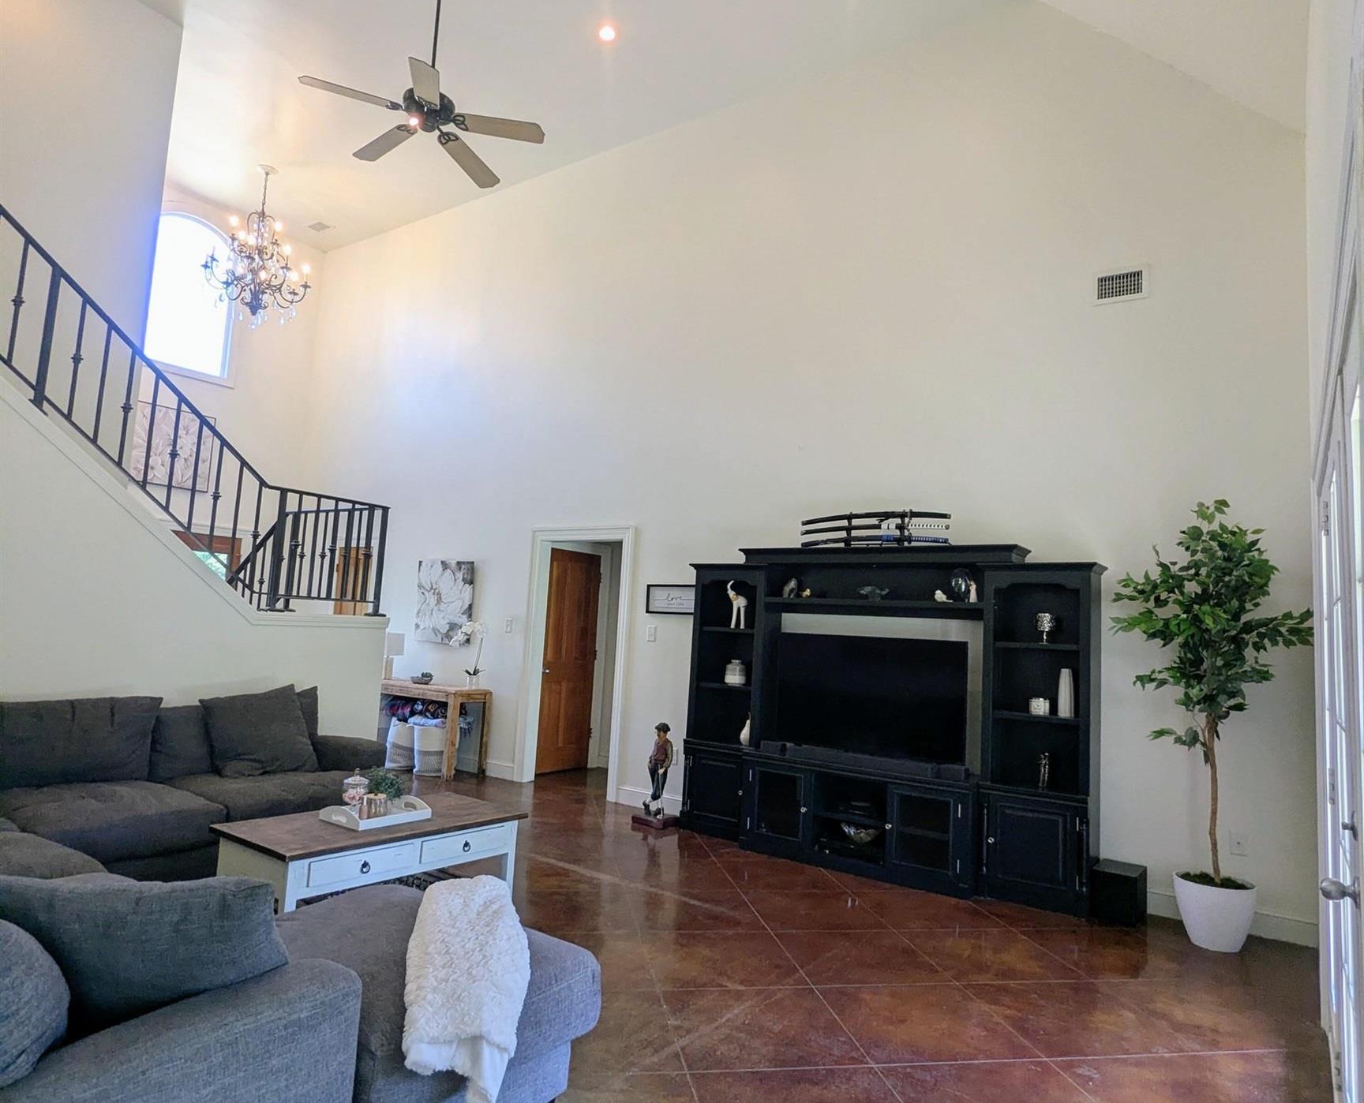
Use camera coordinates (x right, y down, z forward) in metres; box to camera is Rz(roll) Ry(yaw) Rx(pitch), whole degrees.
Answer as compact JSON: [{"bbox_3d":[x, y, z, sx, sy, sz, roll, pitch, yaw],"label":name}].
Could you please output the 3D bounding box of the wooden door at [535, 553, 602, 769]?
[{"bbox_3d":[-1.072,1.016,7.772,0.047,2.033,0.759,-1,-7,35],"label":"wooden door"}]

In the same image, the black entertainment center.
[{"bbox_3d":[1.163,0.959,5.189,2.635,1.911,0.522,-1,-7,35],"label":"black entertainment center"}]

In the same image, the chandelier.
[{"bbox_3d":[-4.018,-2.892,7.985,0.921,1.541,0.921,-1,-7,35],"label":"chandelier"}]

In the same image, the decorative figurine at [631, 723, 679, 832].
[{"bbox_3d":[-0.143,1.565,5.935,0.278,0.707,0.264,-1,-7,35],"label":"decorative figurine"}]

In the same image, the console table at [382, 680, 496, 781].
[{"bbox_3d":[-2.510,1.593,7.740,1.660,0.743,0.393,-1,-7,35],"label":"console table"}]

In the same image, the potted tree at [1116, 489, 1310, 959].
[{"bbox_3d":[2.562,0.809,4.114,0.840,2.155,0.691,-1,-7,35],"label":"potted tree"}]

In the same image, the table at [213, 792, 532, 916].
[{"bbox_3d":[-1.349,1.417,3.720,0.638,0.454,1.170,-1,-7,39],"label":"table"}]

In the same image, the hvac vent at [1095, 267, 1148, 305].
[{"bbox_3d":[2.548,-1.552,4.881,0.285,0.203,0.024,-1,-7,35],"label":"hvac vent"}]

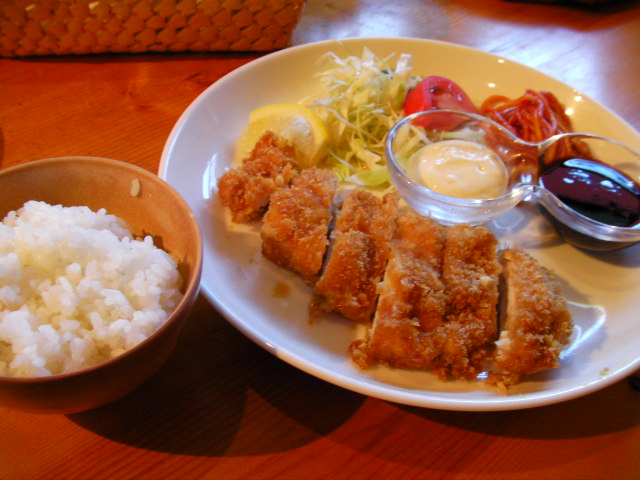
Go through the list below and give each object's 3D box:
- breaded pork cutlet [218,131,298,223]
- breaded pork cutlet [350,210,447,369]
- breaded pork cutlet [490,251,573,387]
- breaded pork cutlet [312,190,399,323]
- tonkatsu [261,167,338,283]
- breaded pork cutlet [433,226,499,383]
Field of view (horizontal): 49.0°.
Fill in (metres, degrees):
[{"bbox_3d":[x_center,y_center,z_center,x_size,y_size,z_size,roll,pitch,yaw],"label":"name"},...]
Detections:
[{"bbox_3d":[-0.032,-0.034,0.364,0.028,0.020,0.047,16,46,10],"label":"breaded pork cutlet"},{"bbox_3d":[0.038,0.022,0.316,0.028,0.020,0.071,9,45,3],"label":"breaded pork cutlet"},{"bbox_3d":[0.091,0.032,0.311,0.028,0.020,0.062,6,45,0],"label":"breaded pork cutlet"},{"bbox_3d":[0.017,0.006,0.331,0.026,0.020,0.064,11,46,4],"label":"breaded pork cutlet"},{"bbox_3d":[-0.009,-0.010,0.344,0.027,0.020,0.057,11,46,4],"label":"tonkatsu"},{"bbox_3d":[0.065,0.025,0.316,0.026,0.020,0.074,7,45,1],"label":"breaded pork cutlet"}]

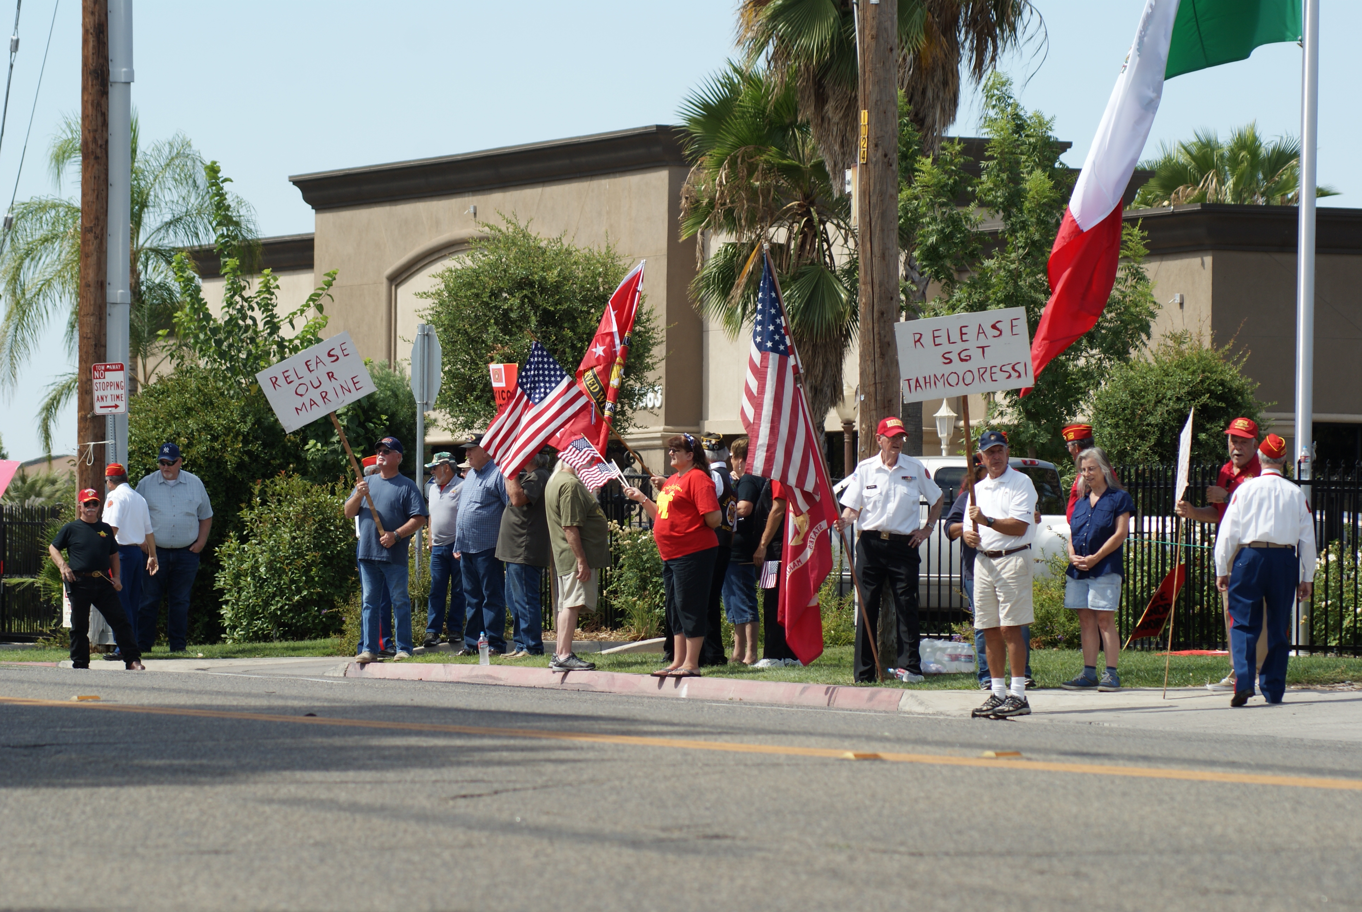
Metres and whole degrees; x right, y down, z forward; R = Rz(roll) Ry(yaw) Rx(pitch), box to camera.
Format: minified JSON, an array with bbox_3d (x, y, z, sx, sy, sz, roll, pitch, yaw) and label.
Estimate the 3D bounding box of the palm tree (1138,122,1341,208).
[{"bbox_3d":[9.496,-1.774,116.000,3.400,7.900,3.400,0,0,0],"label":"palm tree"}]

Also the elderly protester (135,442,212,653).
[{"bbox_3d":[-4.471,0.805,60.000,0.700,1.840,0.420,1,-1,5],"label":"elderly protester"}]

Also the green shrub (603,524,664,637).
[{"bbox_3d":[-0.362,1.123,61.800,0.800,1.070,0.750,0,0,0],"label":"green shrub"}]

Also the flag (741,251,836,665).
[{"bbox_3d":[0.716,0.014,45.200,0.640,2.700,0.400,0,-1,-6],"label":"flag"}]

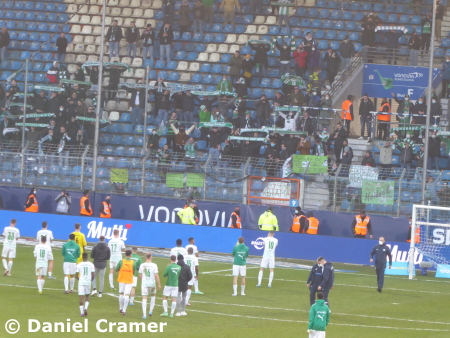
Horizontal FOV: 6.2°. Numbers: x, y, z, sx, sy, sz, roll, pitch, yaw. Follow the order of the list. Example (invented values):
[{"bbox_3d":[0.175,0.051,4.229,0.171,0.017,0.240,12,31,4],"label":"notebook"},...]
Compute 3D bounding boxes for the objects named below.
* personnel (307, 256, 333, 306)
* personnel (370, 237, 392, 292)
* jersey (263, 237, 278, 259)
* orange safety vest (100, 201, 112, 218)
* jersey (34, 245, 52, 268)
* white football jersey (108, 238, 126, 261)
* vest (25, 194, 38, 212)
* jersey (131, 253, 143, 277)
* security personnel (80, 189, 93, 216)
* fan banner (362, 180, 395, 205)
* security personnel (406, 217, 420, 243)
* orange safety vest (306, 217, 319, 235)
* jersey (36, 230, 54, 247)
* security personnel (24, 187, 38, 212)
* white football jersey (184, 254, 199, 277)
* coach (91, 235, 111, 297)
[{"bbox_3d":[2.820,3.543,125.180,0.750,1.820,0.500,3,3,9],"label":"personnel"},{"bbox_3d":[5.141,3.144,137.576,0.680,1.810,0.450,3,3,6],"label":"personnel"},{"bbox_3d":[1.508,2.581,137.335,0.500,0.680,0.360,3,3,0],"label":"jersey"},{"bbox_3d":[-4.427,1.556,155.866,0.500,0.670,0.340,1,3,-33],"label":"orange safety vest"},{"bbox_3d":[-5.621,2.674,129.000,0.520,0.720,0.300,3,3,3],"label":"jersey"},{"bbox_3d":[-3.435,2.558,132.100,0.520,0.720,0.300,4,3,17],"label":"white football jersey"},{"bbox_3d":[-7.161,1.268,155.050,0.340,0.700,0.500,4,3,20],"label":"vest"},{"bbox_3d":[-2.725,2.908,127.252,0.480,0.720,0.350,3,3,-3],"label":"jersey"},{"bbox_3d":[-5.162,1.680,154.743,0.380,1.800,0.540,2,3,-22],"label":"security personnel"},{"bbox_3d":[5.701,0.880,155.538,1.240,0.880,0.050,4,3,19],"label":"fan banner"},{"bbox_3d":[6.746,2.624,150.990,0.400,1.700,0.550,4,3,28],"label":"security personnel"},{"bbox_3d":[3.154,2.052,150.628,0.480,0.700,0.330,2,3,-28],"label":"orange safety vest"},{"bbox_3d":[-5.779,2.372,134.618,0.550,0.740,0.320,3,3,8],"label":"jersey"},{"bbox_3d":[-7.200,1.562,155.845,0.450,1.770,0.500,4,3,22],"label":"security personnel"},{"bbox_3d":[-1.037,2.949,126.937,0.540,0.720,0.320,3,3,8],"label":"white football jersey"},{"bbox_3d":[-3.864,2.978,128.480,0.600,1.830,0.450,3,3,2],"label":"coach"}]

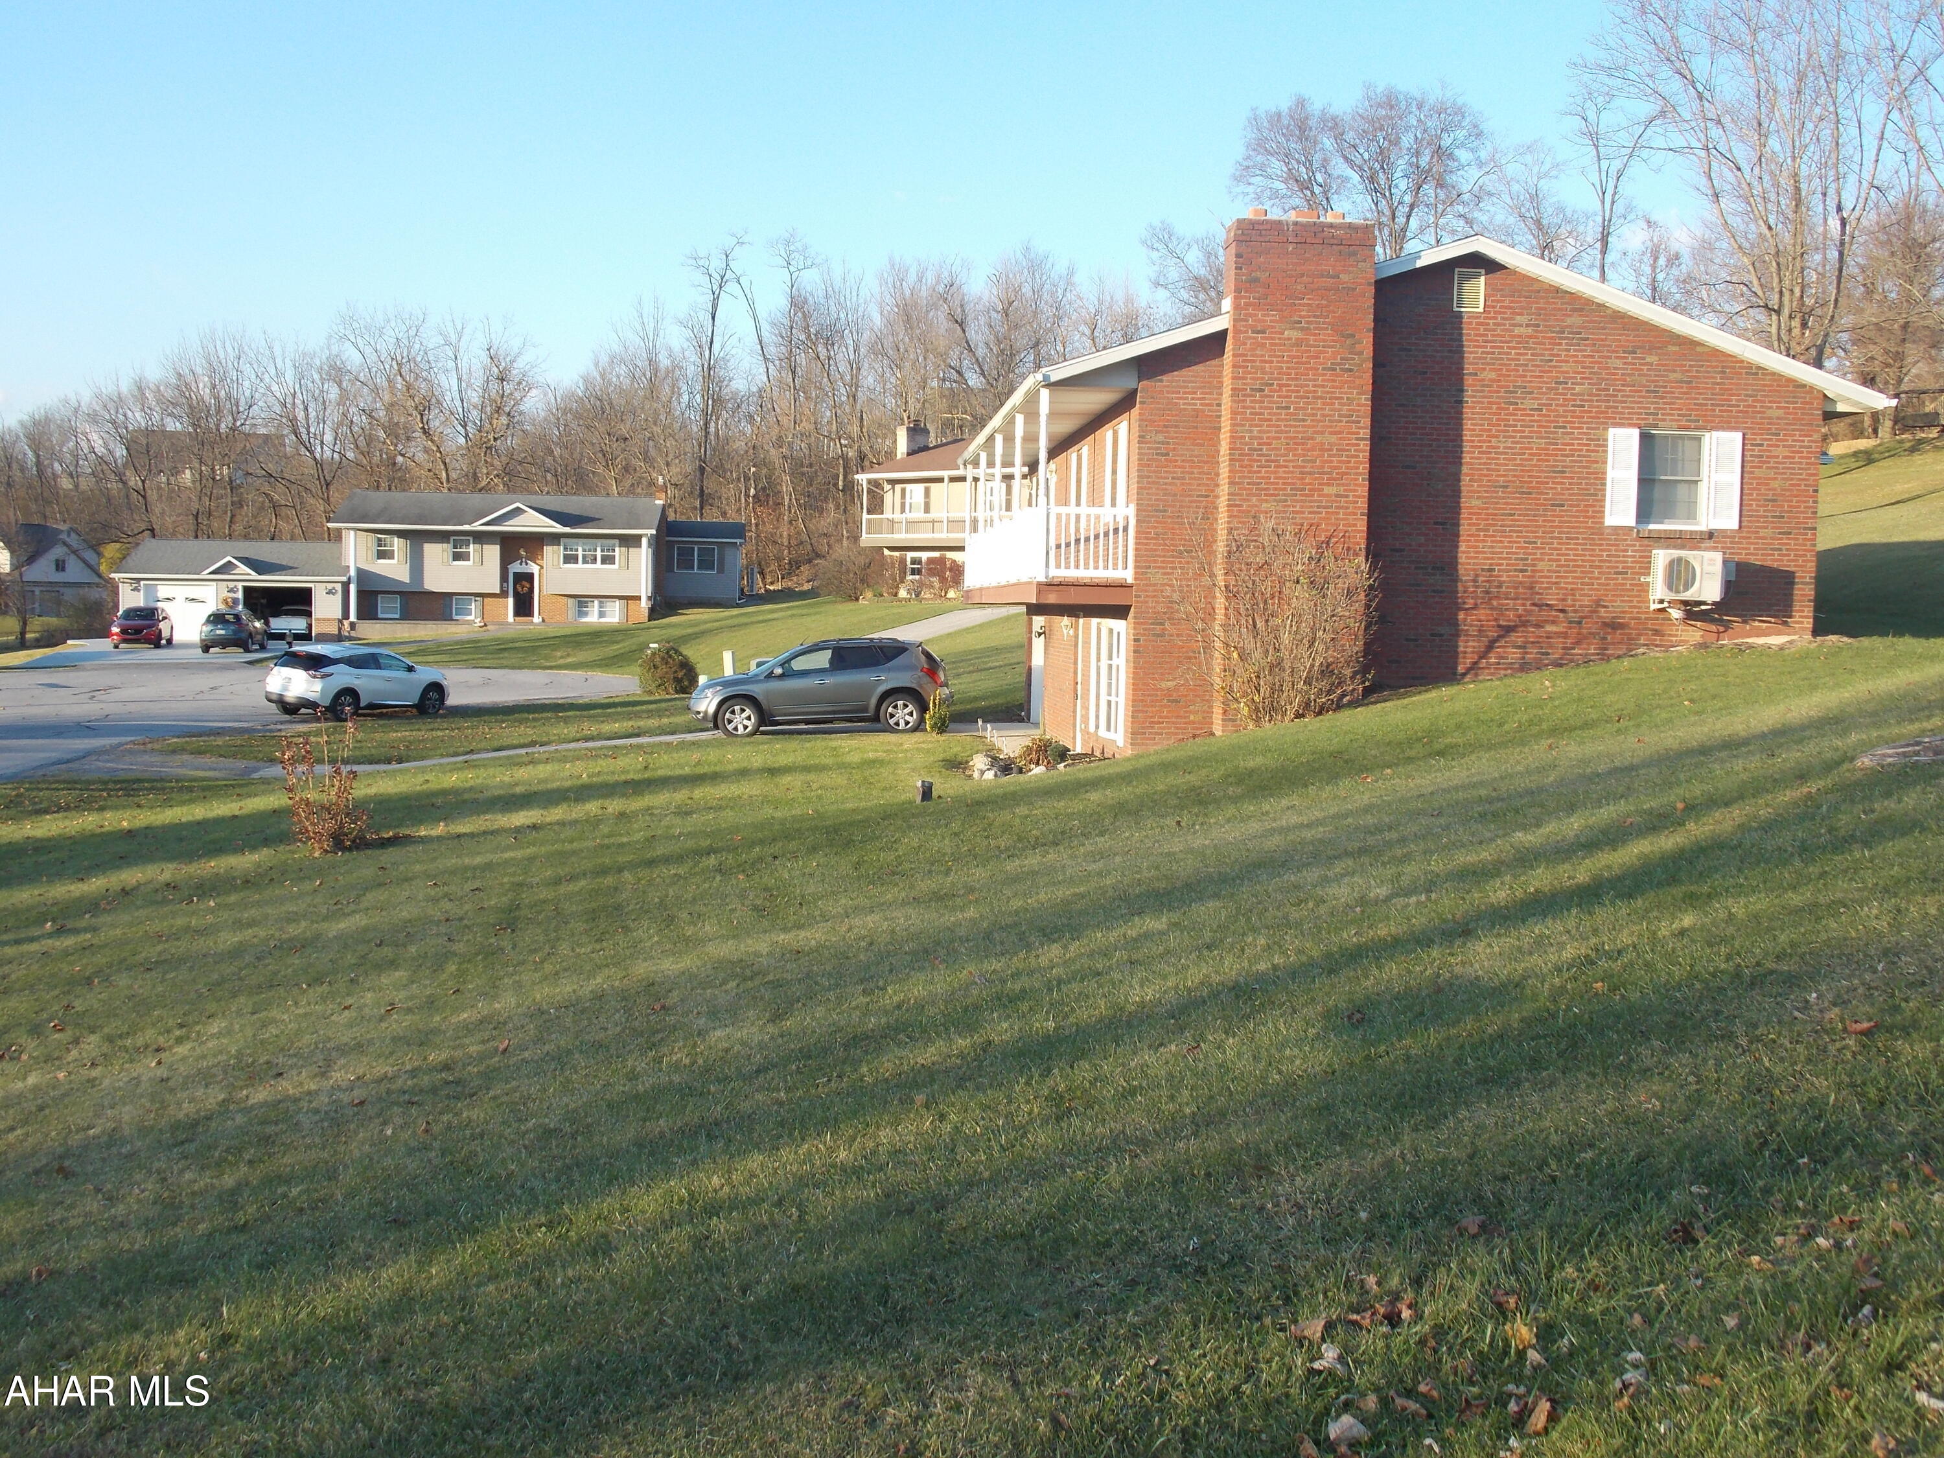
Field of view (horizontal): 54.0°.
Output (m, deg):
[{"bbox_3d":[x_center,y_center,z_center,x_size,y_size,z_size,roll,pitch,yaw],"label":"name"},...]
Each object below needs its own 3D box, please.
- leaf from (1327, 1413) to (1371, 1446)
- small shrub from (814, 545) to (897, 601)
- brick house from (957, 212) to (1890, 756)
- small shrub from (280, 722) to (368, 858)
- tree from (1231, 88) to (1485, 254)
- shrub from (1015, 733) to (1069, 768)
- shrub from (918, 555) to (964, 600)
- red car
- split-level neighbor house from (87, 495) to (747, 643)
[{"bbox_3d":[0.722,1.344,3.660,0.085,0.045,0.065,1,4,-4],"label":"leaf"},{"bbox_3d":[-4.747,-6.349,77.500,3.300,2.200,2.800,1,4,-4],"label":"small shrub"},{"bbox_3d":[5.531,-3.049,29.243,10.668,6.912,13.050,1,4,-4],"label":"brick house"},{"bbox_3d":[-6.859,0.627,20.219,1.000,1.450,1.000,1,4,-4],"label":"small shrub"},{"bbox_3d":[14.747,-16.580,72.000,10.000,15.000,9.500,1,4,-4],"label":"tree"},{"bbox_3d":[0.937,0.295,25.600,0.700,0.500,0.680,1,4,-4],"label":"shrub"},{"bbox_3d":[-1.264,-6.134,77.500,1.850,1.800,1.750,1,4,-4],"label":"shrub"},{"bbox_3d":[-34.341,-4.223,79.000,1.860,1.670,4.550,0,4,-14],"label":"red car"},{"bbox_3d":[-24.442,-7.658,89.906,27.539,7.029,10.400,1,4,-4],"label":"split-level neighbor house"}]

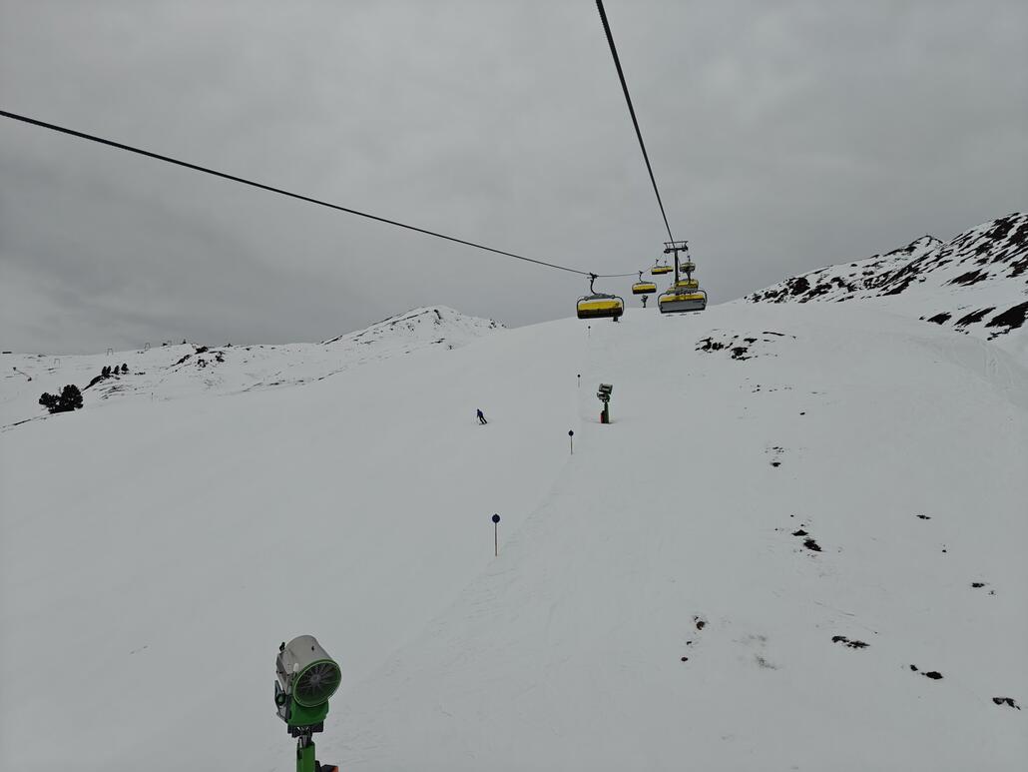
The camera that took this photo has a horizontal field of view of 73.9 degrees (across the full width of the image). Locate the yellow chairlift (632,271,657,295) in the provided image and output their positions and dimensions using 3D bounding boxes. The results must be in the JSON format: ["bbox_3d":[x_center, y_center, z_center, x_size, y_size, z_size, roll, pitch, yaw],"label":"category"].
[{"bbox_3d":[17.460,-13.845,91.300,3.250,3.200,1.800,-2,-4,14],"label":"yellow chairlift"}]

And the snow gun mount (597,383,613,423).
[{"bbox_3d":[9.357,1.790,70.000,1.600,4.150,1.300,0,-4,-18],"label":"snow gun mount"}]

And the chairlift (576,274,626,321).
[{"bbox_3d":[6.034,-6.151,47.200,3.250,3.200,1.800,-2,-4,14],"label":"chairlift"}]

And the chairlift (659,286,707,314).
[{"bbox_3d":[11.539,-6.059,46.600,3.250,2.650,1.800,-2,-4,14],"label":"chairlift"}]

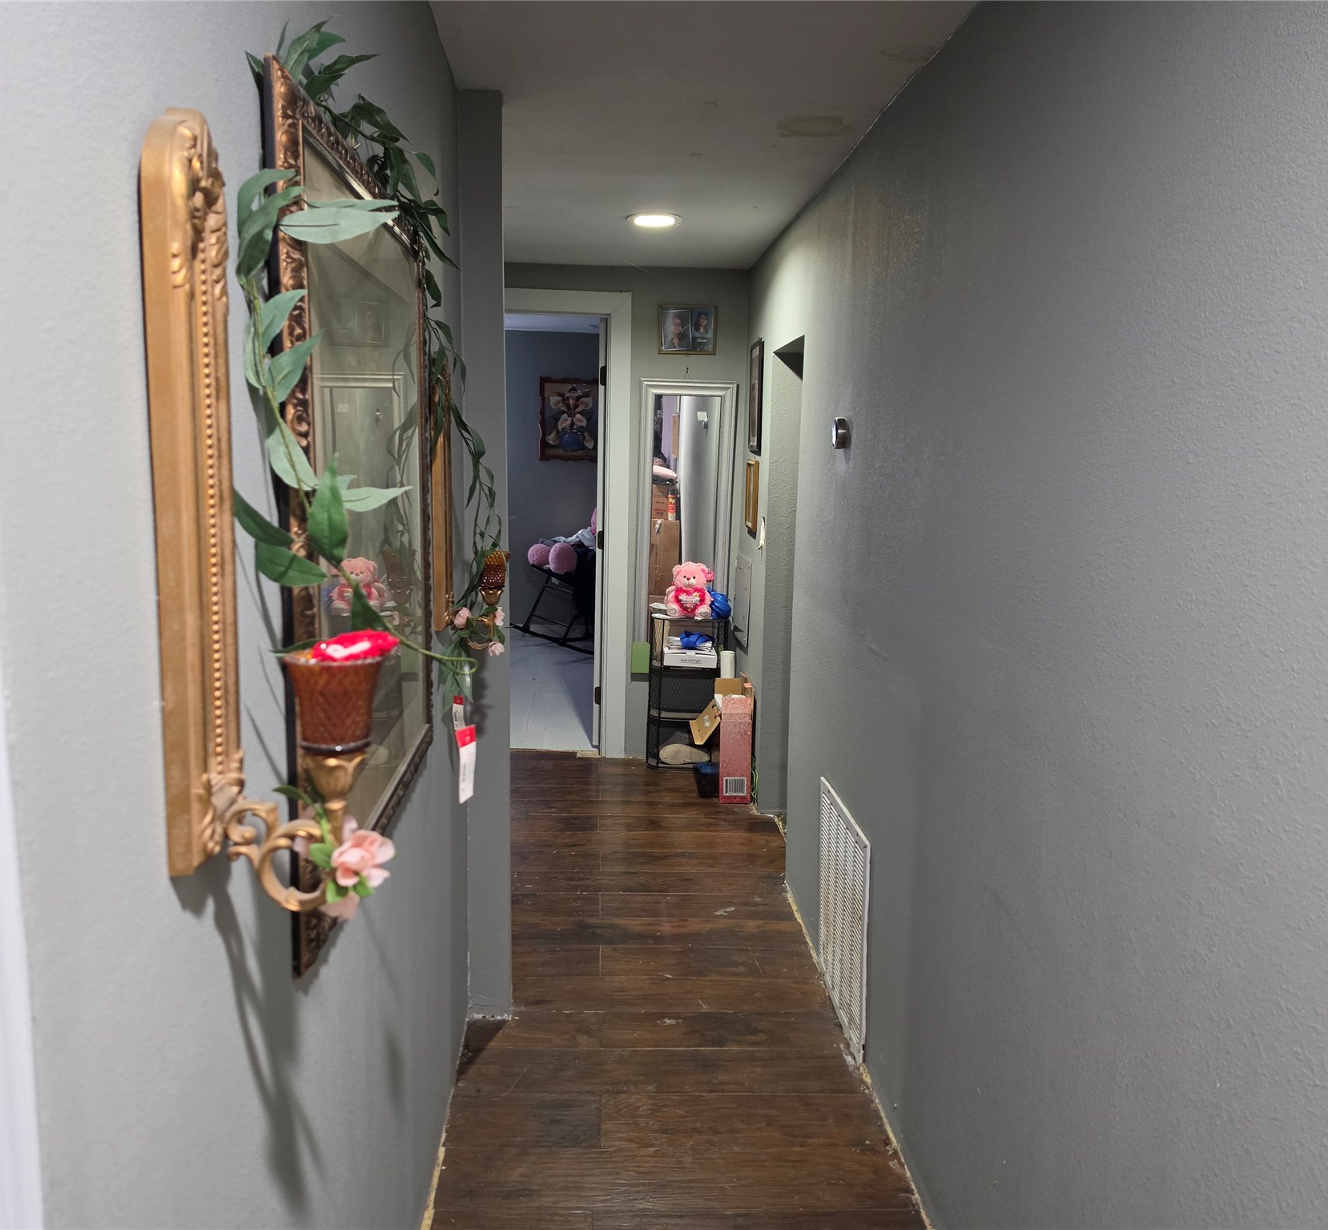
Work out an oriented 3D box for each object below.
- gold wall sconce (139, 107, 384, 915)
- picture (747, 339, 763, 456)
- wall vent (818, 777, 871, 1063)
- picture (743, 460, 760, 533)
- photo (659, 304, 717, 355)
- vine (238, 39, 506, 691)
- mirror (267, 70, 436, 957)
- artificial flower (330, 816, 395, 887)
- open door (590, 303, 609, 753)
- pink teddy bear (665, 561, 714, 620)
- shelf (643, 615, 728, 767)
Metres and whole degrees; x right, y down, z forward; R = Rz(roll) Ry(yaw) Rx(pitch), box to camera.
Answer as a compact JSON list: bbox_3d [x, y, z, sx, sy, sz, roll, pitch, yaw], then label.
[{"bbox_3d":[-0.289,-0.059,0.820,0.142,0.600,0.115,0,8,-4],"label":"gold wall sconce"},{"bbox_3d":[0.386,-0.901,4.575,0.025,0.455,0.290,0,8,-4],"label":"picture"},{"bbox_3d":[0.479,0.801,2.978,0.020,0.570,0.560,0,8,-4],"label":"wall vent"},{"bbox_3d":[0.371,-0.505,4.633,0.035,0.295,0.250,0,8,-4],"label":"picture"},{"bbox_3d":[0.113,-1.296,4.959,0.256,0.216,0.020,0,8,-4],"label":"photo"},{"bbox_3d":[-0.325,-0.192,1.560,0.170,0.890,1.320,0,8,-4],"label":"vine"},{"bbox_3d":[-0.394,-0.136,1.526,0.035,0.885,0.915,0,8,-4],"label":"mirror"},{"bbox_3d":[-0.240,0.188,0.864,0.052,0.056,0.048,-5,10,-34],"label":"artificial flower"},{"bbox_3d":[-0.314,-0.433,5.567,0.036,2.030,0.760,1,8,-1],"label":"open door"},{"bbox_3d":[0.111,-0.116,4.996,0.220,0.260,0.180,0,8,-4],"label":"pink teddy bear"},{"bbox_3d":[0.111,0.352,5.100,0.375,0.710,0.210,0,8,-4],"label":"shelf"}]

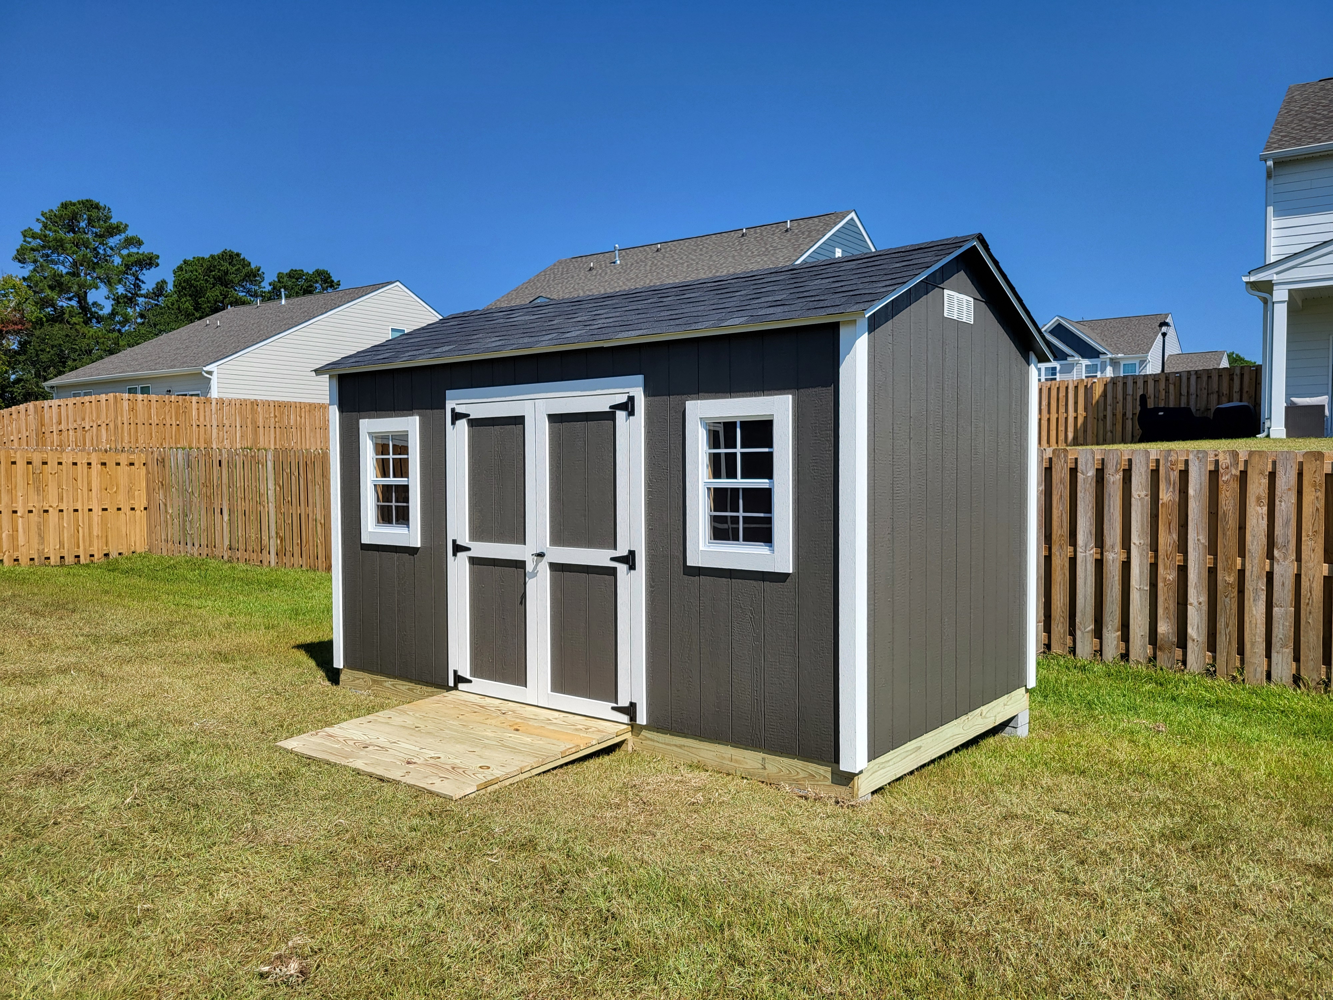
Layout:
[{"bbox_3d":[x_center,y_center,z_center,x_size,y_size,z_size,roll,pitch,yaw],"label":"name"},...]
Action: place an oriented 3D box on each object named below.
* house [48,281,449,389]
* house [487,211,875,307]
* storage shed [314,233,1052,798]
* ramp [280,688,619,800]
[{"bbox_3d":[-17.422,-5.891,48.127,13.986,7.643,17.390,1,2,37],"label":"house"},{"bbox_3d":[0.833,-5.226,34.312,12.300,7.371,13.800,1,2,37],"label":"house"},{"bbox_3d":[-0.002,-0.051,7.025,4.482,2.927,2.681,1,2,39],"label":"storage shed"},{"bbox_3d":[-1.181,1.346,5.622,1.513,0.132,1.260,1,2,39],"label":"ramp"}]

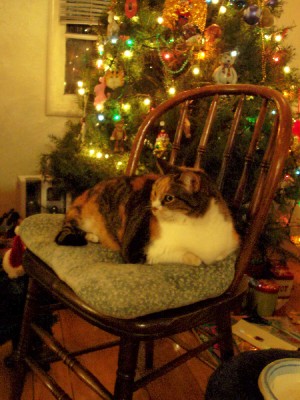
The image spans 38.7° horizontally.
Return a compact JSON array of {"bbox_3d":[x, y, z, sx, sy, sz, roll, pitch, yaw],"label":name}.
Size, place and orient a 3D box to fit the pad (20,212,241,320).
[{"bbox_3d":[-0.051,0.113,0.900,0.370,0.060,0.420,-5,20,-39],"label":"pad"}]

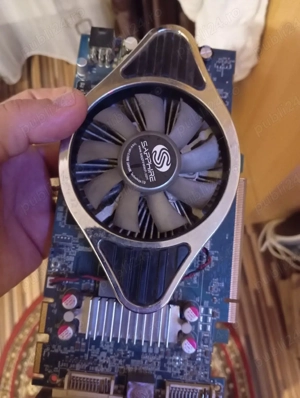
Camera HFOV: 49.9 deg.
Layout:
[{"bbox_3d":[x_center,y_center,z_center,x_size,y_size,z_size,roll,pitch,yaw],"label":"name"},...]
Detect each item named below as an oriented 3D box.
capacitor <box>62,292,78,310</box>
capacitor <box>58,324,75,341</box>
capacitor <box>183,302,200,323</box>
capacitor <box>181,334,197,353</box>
[{"bbox_3d":[-0.044,0.056,0.178,0.008,0.009,0.008,6,82,-1],"label":"capacitor"},{"bbox_3d":[-0.045,0.072,0.176,0.008,0.009,0.008,6,82,-1],"label":"capacitor"},{"bbox_3d":[0.022,0.063,0.179,0.008,0.009,0.008,6,82,-1],"label":"capacitor"},{"bbox_3d":[0.021,0.079,0.177,0.008,0.009,0.008,6,82,-1],"label":"capacitor"}]

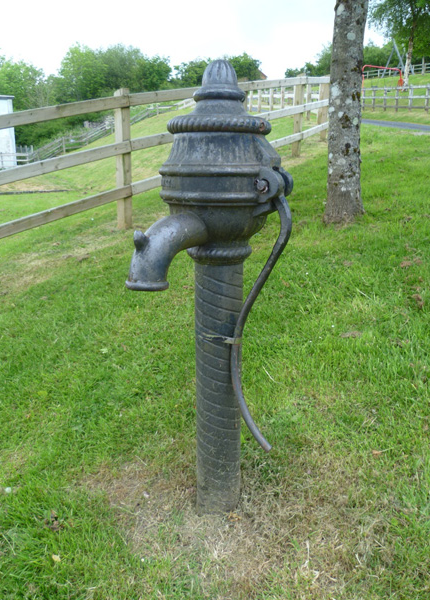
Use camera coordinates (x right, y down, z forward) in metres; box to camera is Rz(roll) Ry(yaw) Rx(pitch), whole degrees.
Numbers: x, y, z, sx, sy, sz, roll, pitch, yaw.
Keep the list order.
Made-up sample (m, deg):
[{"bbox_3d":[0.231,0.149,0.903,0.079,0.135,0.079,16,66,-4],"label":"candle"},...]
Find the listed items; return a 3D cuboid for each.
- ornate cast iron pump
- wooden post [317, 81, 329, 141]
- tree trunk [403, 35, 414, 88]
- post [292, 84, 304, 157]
[{"bbox_3d":[-0.003,0.017,1.449,0.500,1.402,0.480,-9,14,-37],"label":"ornate cast iron pump"},{"bbox_3d":[1.935,-3.410,8.695,0.100,1.080,0.100,7,13,29],"label":"wooden post"},{"bbox_3d":[10.540,-13.029,26.433,0.500,2.830,0.450,0,12,0],"label":"tree trunk"},{"bbox_3d":[1.245,-2.726,7.252,0.100,1.120,0.100,7,13,29],"label":"post"}]

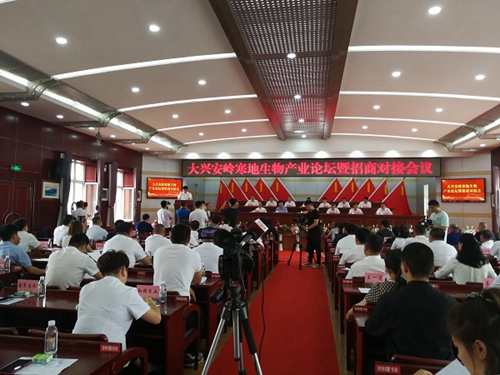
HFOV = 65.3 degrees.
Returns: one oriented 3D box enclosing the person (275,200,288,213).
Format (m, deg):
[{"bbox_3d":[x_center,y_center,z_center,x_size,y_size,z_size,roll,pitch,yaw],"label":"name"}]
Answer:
[{"bbox_3d":[1.209,1.115,14.764,0.500,1.230,0.700,0,-3,10],"label":"person"}]

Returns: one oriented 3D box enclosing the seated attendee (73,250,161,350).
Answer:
[{"bbox_3d":[-0.884,1.016,2.570,0.530,1.210,0.760,0,-3,10],"label":"seated attendee"}]

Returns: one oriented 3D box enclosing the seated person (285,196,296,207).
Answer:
[{"bbox_3d":[1.700,1.008,16.414,0.480,1.210,0.700,0,-3,10],"label":"seated person"}]

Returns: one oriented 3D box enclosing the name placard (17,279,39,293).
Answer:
[{"bbox_3d":[-1.887,0.841,3.306,0.185,0.105,0.060,0,-3,10],"label":"name placard"}]

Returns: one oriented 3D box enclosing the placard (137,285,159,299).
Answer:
[{"bbox_3d":[-0.809,0.838,3.115,0.185,0.105,0.060,0,-3,10],"label":"placard"}]

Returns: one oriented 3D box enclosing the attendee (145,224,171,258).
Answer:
[{"bbox_3d":[-1.513,1.248,6.450,0.530,1.260,0.700,0,-3,9],"label":"attendee"}]

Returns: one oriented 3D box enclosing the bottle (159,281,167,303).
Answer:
[{"bbox_3d":[-0.686,0.810,3.076,0.063,0.178,0.063,0,-3,10],"label":"bottle"}]

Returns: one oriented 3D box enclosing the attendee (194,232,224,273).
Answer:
[{"bbox_3d":[-0.456,1.112,4.585,0.470,1.250,0.750,0,-3,10],"label":"attendee"}]

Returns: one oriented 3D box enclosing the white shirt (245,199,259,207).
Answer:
[{"bbox_3d":[0.090,0.832,17.600,0.530,0.530,0.360,0,-3,9],"label":"white shirt"}]

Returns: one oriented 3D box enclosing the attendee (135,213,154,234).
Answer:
[{"bbox_3d":[-2.643,1.320,9.813,0.500,1.300,0.720,0,-3,10],"label":"attendee"}]

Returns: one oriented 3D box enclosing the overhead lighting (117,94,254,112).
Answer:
[{"bbox_3d":[-1.625,-2.135,9.851,3.640,0.320,0.200,0,-3,9],"label":"overhead lighting"}]

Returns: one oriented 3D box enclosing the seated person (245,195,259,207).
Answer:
[{"bbox_3d":[0.090,0.992,17.600,0.520,1.220,0.650,0,-3,9],"label":"seated person"}]

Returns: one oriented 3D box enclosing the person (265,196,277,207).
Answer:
[{"bbox_3d":[0.920,0.996,17.500,0.520,1.200,0.650,0,-3,9],"label":"person"}]

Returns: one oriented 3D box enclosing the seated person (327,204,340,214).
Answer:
[{"bbox_3d":[3.102,1.168,14.445,0.520,1.160,0.700,0,-3,10],"label":"seated person"}]

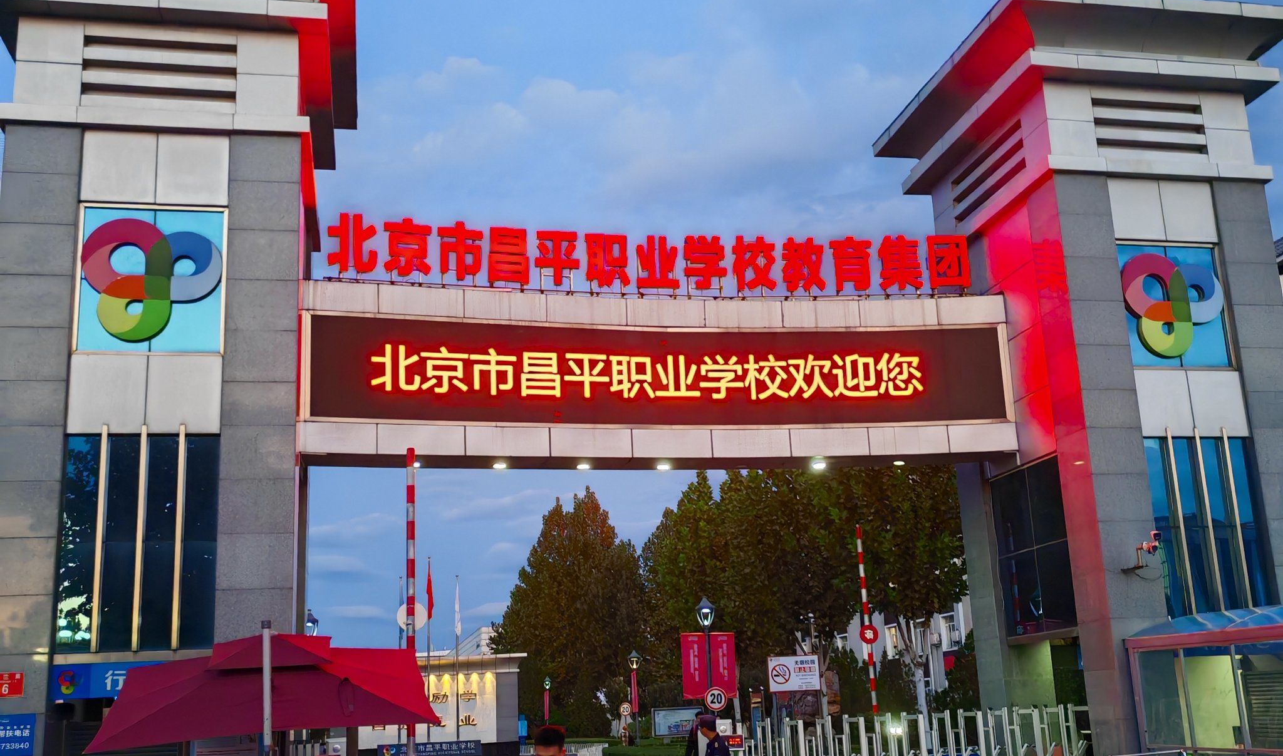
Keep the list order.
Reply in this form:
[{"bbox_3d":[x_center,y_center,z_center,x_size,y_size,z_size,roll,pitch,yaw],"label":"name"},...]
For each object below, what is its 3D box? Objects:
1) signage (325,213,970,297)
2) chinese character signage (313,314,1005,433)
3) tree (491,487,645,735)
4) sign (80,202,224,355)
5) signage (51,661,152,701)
[{"bbox_3d":[0.298,-1.630,18.496,9.030,0.860,0.500,1,-15,-12],"label":"signage"},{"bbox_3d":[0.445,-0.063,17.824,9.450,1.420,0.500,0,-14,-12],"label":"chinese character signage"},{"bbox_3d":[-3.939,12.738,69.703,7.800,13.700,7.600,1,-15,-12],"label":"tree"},{"bbox_3d":[-5.459,-1.097,14.882,1.580,1.680,0.140,0,-14,-12],"label":"sign"},{"bbox_3d":[-5.276,3.117,13.817,1.520,0.380,0.080,0,-14,-12],"label":"signage"}]

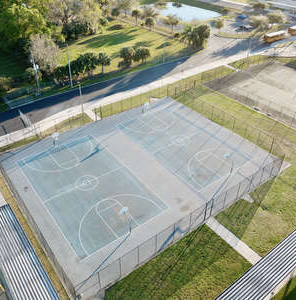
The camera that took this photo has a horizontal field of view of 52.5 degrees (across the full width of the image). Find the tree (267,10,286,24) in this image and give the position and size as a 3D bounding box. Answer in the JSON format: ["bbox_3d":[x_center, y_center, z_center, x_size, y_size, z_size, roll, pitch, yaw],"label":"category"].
[{"bbox_3d":[58.401,-60.332,137.078,8.570,5.820,8.570,1,36,0],"label":"tree"}]

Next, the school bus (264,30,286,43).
[{"bbox_3d":[49.493,-44.049,117.056,10.500,3.050,2.450,-22,42,-28],"label":"school bus"}]

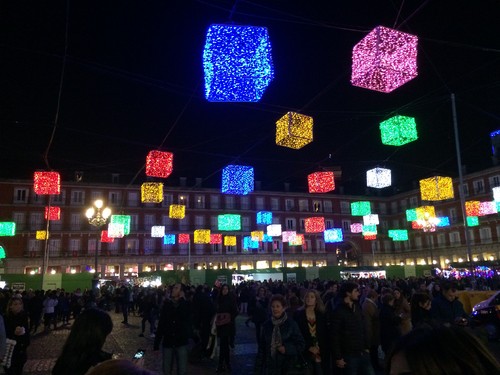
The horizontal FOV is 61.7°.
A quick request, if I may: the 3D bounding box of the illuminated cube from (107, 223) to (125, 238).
[{"bbox_3d":[-14.913,4.828,46.727,1.580,1.533,1.580,3,-13,-22],"label":"illuminated cube"}]

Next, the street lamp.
[{"bbox_3d":[-10.880,4.655,29.686,1.708,7.741,1.708,3,-13,-23],"label":"street lamp"}]

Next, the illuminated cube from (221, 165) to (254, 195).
[{"bbox_3d":[-0.703,-0.400,24.707,1.500,1.455,1.500,1,-13,-17],"label":"illuminated cube"}]

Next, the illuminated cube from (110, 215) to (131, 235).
[{"bbox_3d":[-12.376,3.606,40.085,1.700,1.649,1.700,2,-13,-20],"label":"illuminated cube"}]

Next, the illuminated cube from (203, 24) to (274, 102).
[{"bbox_3d":[-0.344,-3.160,10.890,1.450,1.407,1.450,0,-12,-12],"label":"illuminated cube"}]

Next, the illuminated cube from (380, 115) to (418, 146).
[{"bbox_3d":[7.259,-2.731,20.422,1.130,1.096,1.130,3,-13,-24],"label":"illuminated cube"}]

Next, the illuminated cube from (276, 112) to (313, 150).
[{"bbox_3d":[2.021,-2.528,18.980,1.200,1.164,1.200,4,-13,-25],"label":"illuminated cube"}]

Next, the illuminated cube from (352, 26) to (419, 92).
[{"bbox_3d":[3.947,-3.723,12.374,1.270,1.232,1.270,2,-13,-20],"label":"illuminated cube"}]

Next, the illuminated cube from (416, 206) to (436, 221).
[{"bbox_3d":[19.091,2.832,45.465,1.280,1.242,1.280,3,-13,-22],"label":"illuminated cube"}]

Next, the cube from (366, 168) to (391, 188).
[{"bbox_3d":[9.215,-0.652,29.884,1.170,1.135,1.170,3,-13,-24],"label":"cube"}]

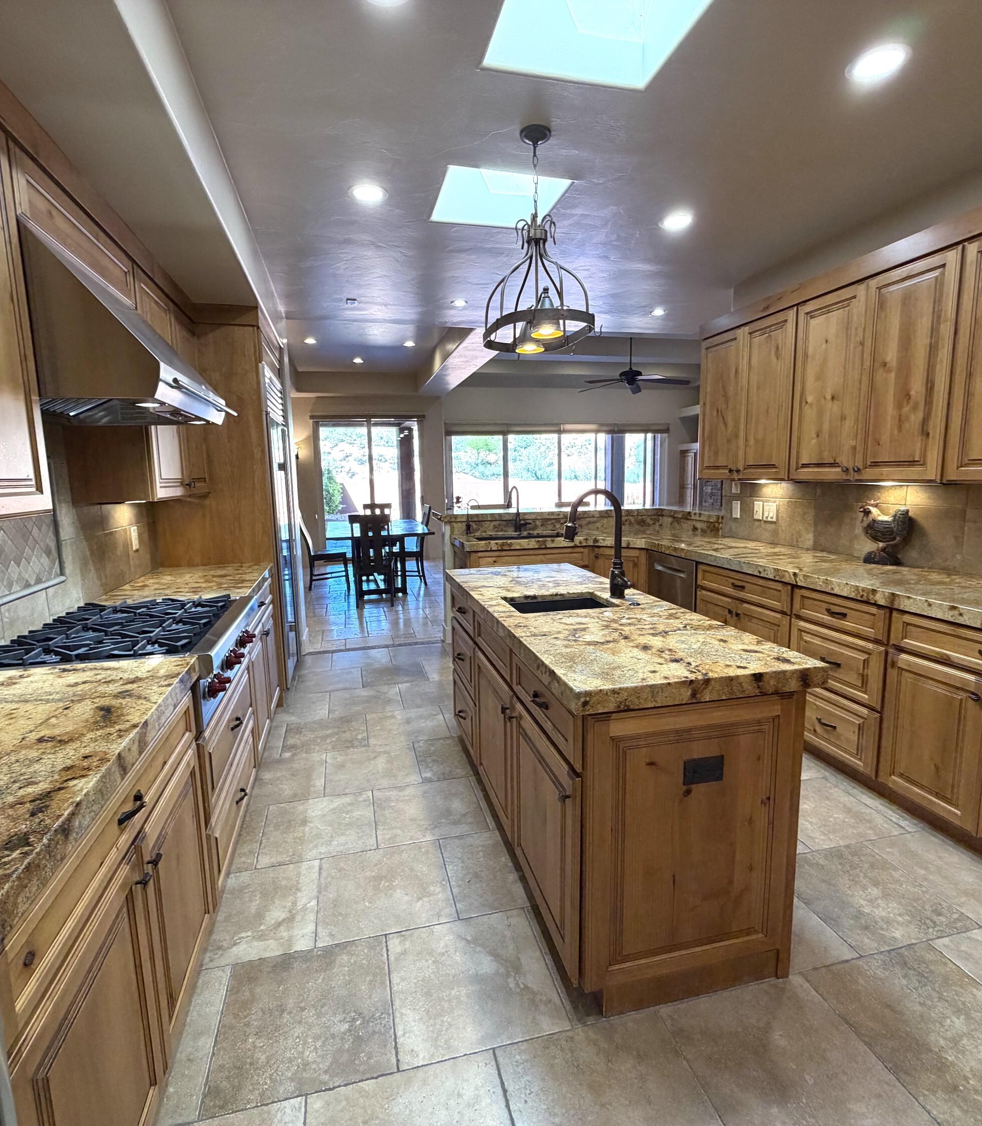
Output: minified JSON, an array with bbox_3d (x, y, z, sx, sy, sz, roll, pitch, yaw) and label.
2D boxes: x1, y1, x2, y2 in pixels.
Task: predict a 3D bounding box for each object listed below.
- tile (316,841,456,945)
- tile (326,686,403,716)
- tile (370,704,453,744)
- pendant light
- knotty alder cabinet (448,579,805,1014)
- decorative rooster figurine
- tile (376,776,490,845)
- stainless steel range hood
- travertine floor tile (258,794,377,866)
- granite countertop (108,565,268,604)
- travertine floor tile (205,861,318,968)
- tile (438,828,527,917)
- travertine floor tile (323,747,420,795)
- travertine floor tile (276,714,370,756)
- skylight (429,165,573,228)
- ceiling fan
[{"bbox_3d":[-0.375,1.155,2.148,0.449,0.013,0.448,-3,9,-13],"label":"tile"},{"bbox_3d":[-0.809,0.896,3.925,0.450,0.012,0.450,-3,8,-13],"label":"tile"},{"bbox_3d":[-0.486,0.948,3.526,0.450,0.012,0.450,-3,8,-13],"label":"tile"},{"bbox_3d":[0.180,-1.254,2.365,0.442,0.766,0.442,-1,8,0],"label":"pendant light"},{"bbox_3d":[0.323,0.612,2.465,0.688,0.929,1.908,-3,8,-13],"label":"knotty alder cabinet"},{"bbox_3d":[2.021,-0.157,3.124,0.120,0.329,0.205,-8,11,-41],"label":"decorative rooster figurine"},{"bbox_3d":[-0.269,1.079,2.641,0.455,0.013,0.449,-3,9,-13],"label":"tile"},{"bbox_3d":[-1.251,-0.698,1.934,0.619,0.436,0.907,-3,9,-13],"label":"stainless steel range hood"},{"bbox_3d":[-0.712,1.103,2.534,0.449,0.013,0.452,-3,9,-13],"label":"travertine floor tile"},{"bbox_3d":[-1.475,0.117,3.057,0.614,0.055,1.025,-3,8,-13],"label":"granite countertop"},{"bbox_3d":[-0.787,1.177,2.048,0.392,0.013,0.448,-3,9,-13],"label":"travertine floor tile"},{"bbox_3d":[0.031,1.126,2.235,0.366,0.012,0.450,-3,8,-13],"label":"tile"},{"bbox_3d":[-0.590,1.023,3.023,0.450,0.012,0.450,-3,8,-13],"label":"travertine floor tile"},{"bbox_3d":[-0.923,0.977,3.410,0.449,0.013,0.448,-3,9,-13],"label":"travertine floor tile"},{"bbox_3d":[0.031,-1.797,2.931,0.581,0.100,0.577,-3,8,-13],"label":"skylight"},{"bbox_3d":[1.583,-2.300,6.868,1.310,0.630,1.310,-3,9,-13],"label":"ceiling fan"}]

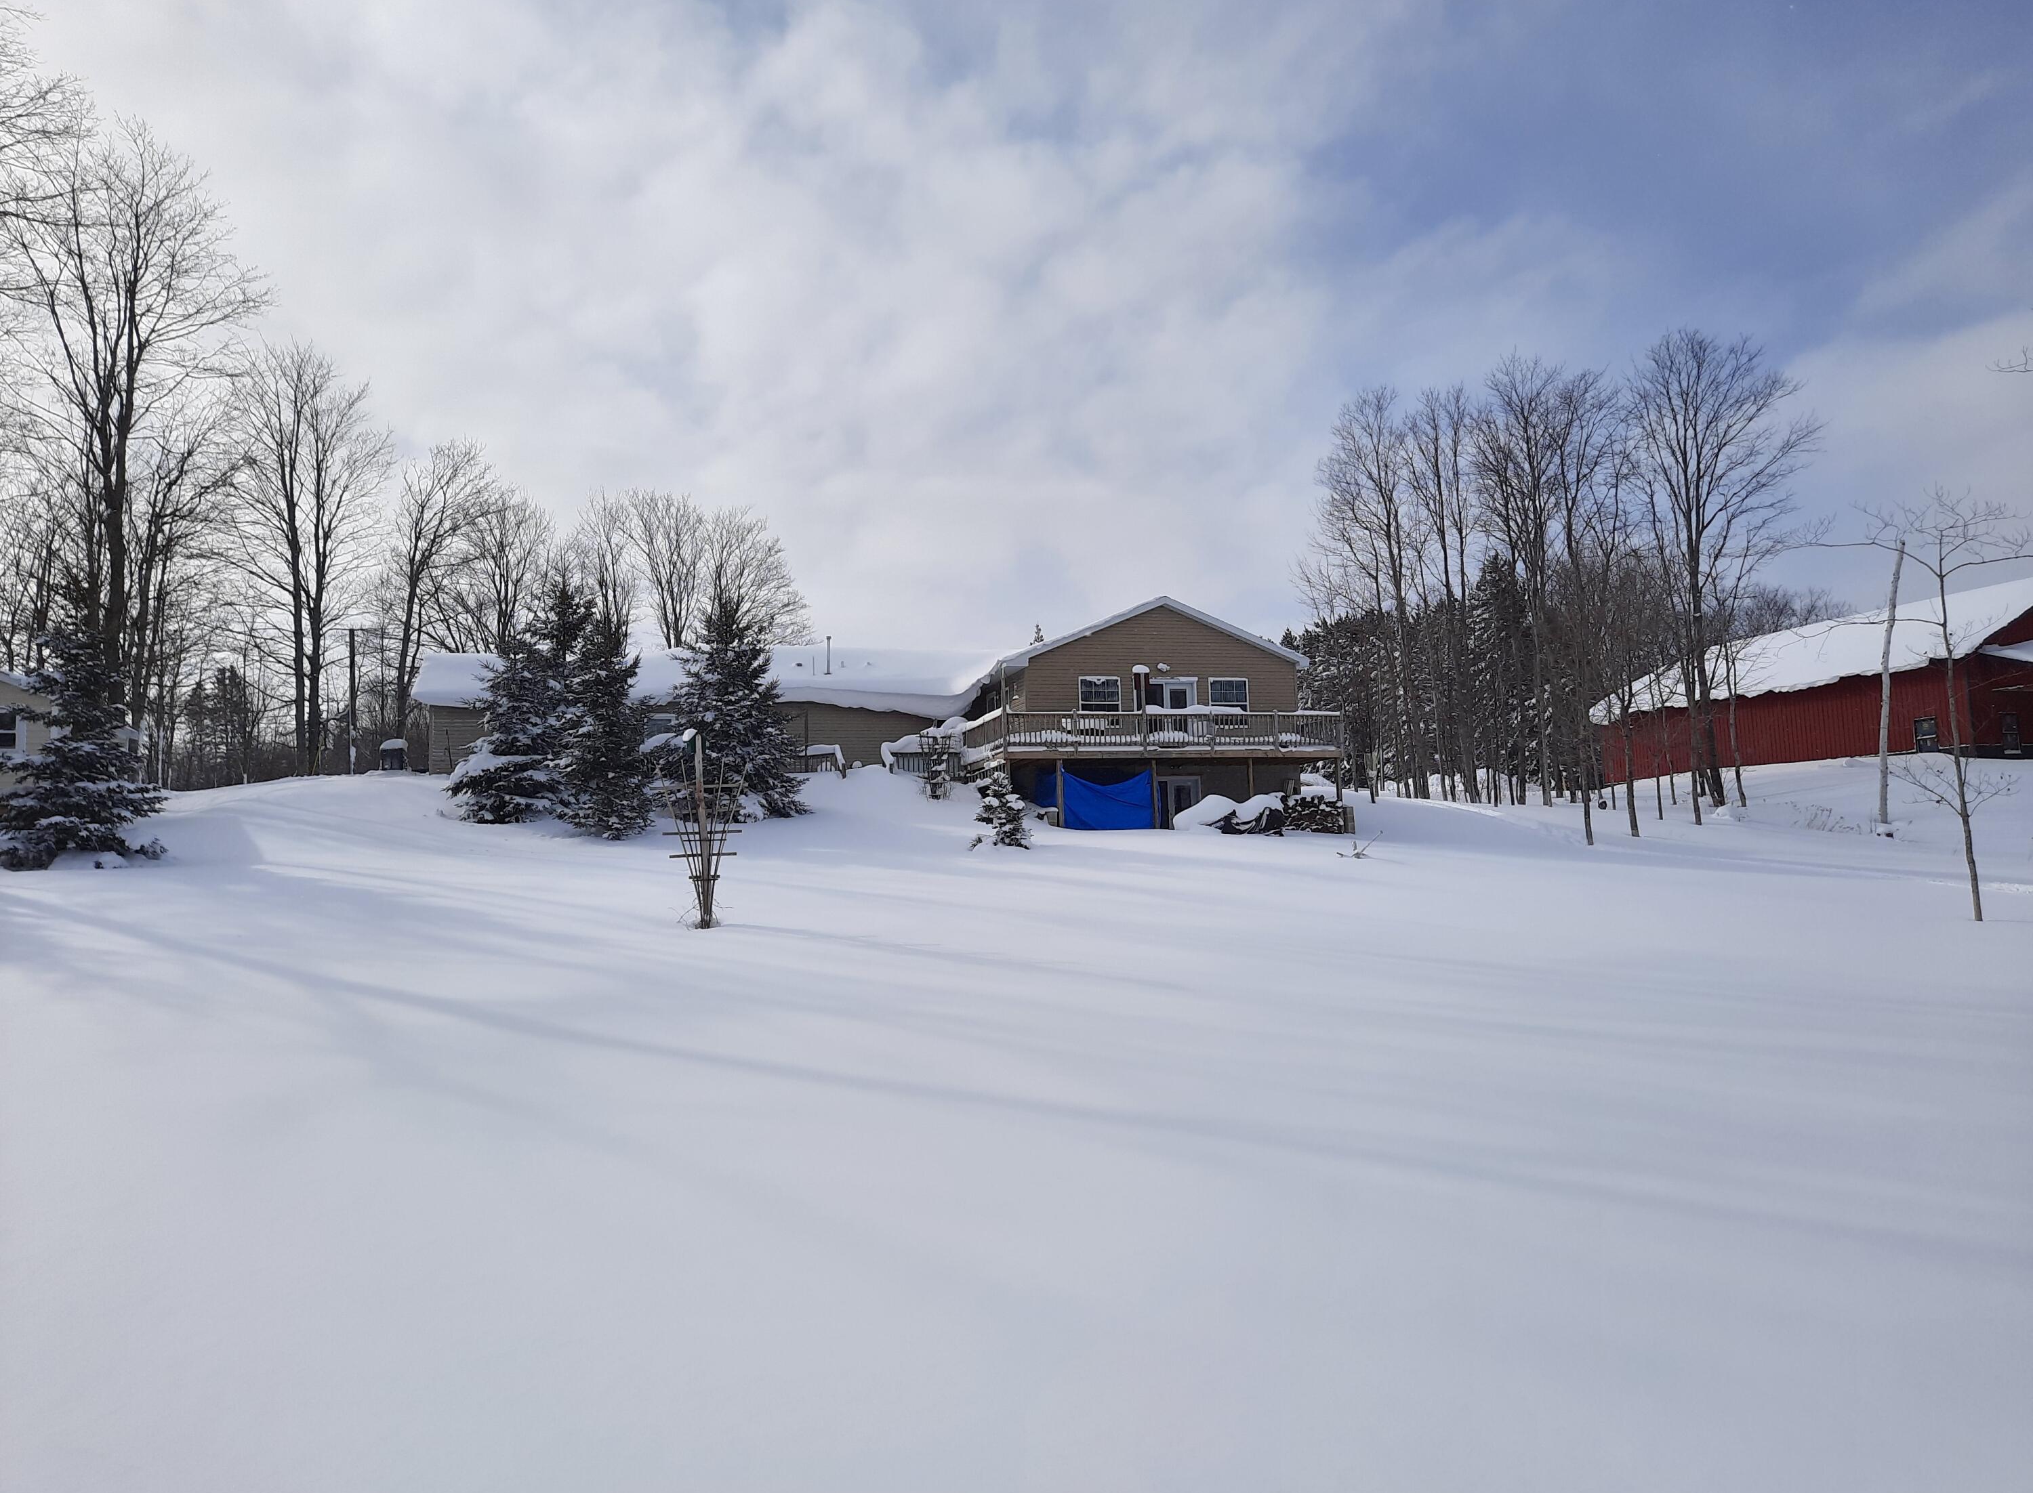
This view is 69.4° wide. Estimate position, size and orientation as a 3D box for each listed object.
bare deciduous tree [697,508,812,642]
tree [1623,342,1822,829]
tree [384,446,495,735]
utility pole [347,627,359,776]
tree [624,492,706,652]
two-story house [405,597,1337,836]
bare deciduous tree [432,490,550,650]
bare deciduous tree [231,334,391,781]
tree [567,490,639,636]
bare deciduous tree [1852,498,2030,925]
[{"bbox_3d":[-11.606,-4.496,65.413,4.947,12.743,4.798,-1,-4,-10],"label":"bare deciduous tree"},{"bbox_3d":[19.904,-5.012,41.354,4.872,13.712,4.726,-3,-4,26],"label":"tree"},{"bbox_3d":[-22.932,-5.489,58.477,4.241,13.708,4.114,0,-4,-21],"label":"tree"},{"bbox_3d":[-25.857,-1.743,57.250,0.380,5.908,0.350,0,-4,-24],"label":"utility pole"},{"bbox_3d":[-15.575,-4.892,65.443,3.650,13.538,3.541,-1,-4,-13],"label":"tree"},{"bbox_3d":[-5.098,-0.612,43.320,24.230,6.750,15.500,0,-4,-15],"label":"two-story house"},{"bbox_3d":[-21.963,-4.657,61.430,4.757,12.444,4.614,0,-4,-20],"label":"bare deciduous tree"},{"bbox_3d":[-26.238,-7.011,54.567,5.322,16.458,5.162,0,-4,-26],"label":"bare deciduous tree"},{"bbox_3d":[-18.228,-4.746,64.436,3.220,13.190,3.123,0,-4,-16],"label":"tree"},{"bbox_3d":[10.226,-0.479,16.245,1.678,4.809,1.628,-4,-4,32],"label":"bare deciduous tree"}]

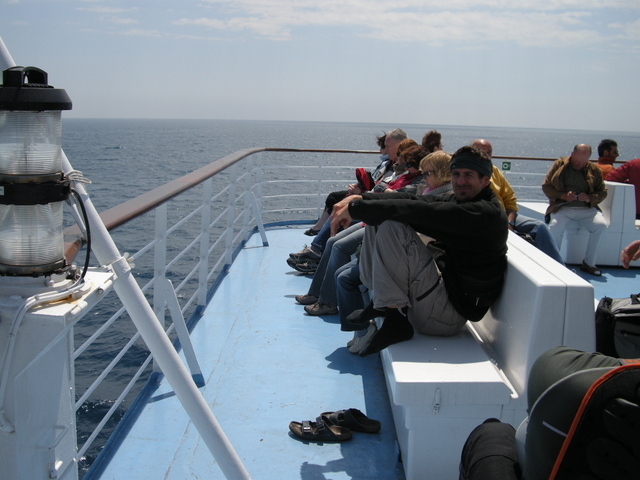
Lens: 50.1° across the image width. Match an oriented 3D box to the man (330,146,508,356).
[{"bbox_3d":[0.447,0.012,3.232,0.820,0.910,0.540,-1,10,-10],"label":"man"}]

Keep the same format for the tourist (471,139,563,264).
[{"bbox_3d":[1.466,-0.156,5.350,0.900,1.280,0.540,2,10,3],"label":"tourist"}]

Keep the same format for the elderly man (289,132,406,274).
[{"bbox_3d":[0.272,-0.337,6.138,1.100,1.310,0.520,1,10,0],"label":"elderly man"}]

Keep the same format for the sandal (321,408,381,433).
[{"bbox_3d":[0.139,0.824,3.175,0.275,0.080,0.105,5,11,18],"label":"sandal"}]

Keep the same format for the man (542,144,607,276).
[{"bbox_3d":[2.483,-0.329,6.634,0.620,1.200,0.820,3,10,11],"label":"man"}]

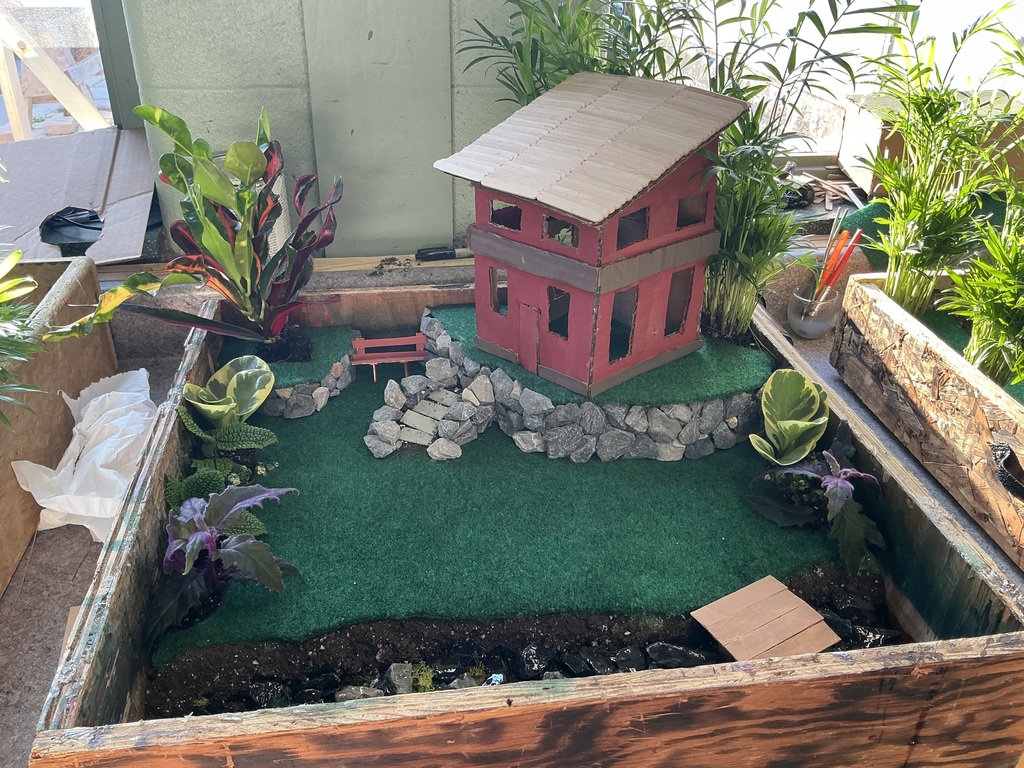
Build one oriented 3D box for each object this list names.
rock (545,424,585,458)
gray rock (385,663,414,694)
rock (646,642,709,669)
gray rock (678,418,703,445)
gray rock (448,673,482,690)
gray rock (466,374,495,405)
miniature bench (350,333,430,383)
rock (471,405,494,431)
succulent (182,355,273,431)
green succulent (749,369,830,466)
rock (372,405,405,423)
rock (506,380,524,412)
[{"bbox_3d":[0.068,0.074,1.071,0.050,0.044,0.048,-3,31,-8],"label":"rock"},{"bbox_3d":[-0.119,0.310,0.873,0.033,0.033,0.030,2,30,0],"label":"gray rock"},{"bbox_3d":[0.184,0.301,0.919,0.069,0.027,0.037,2,30,0],"label":"rock"},{"bbox_3d":[0.256,0.068,1.186,0.034,0.034,0.032,2,30,0],"label":"gray rock"},{"bbox_3d":[-0.053,0.339,0.933,0.041,0.028,0.029,2,32,0],"label":"gray rock"},{"bbox_3d":[-0.042,0.007,1.109,0.037,0.040,0.039,-3,31,-8],"label":"gray rock"},{"bbox_3d":[-0.205,-0.044,1.394,0.122,0.068,0.037,-3,32,-9],"label":"miniature bench"},{"bbox_3d":[-0.044,0.051,1.238,0.036,0.041,0.032,2,30,0],"label":"rock"},{"bbox_3d":[-0.351,0.012,1.030,0.112,0.100,0.100,-3,31,-8],"label":"succulent"},{"bbox_3d":[0.365,0.044,1.089,0.105,0.118,0.085,2,30,0],"label":"green succulent"},{"bbox_3d":[-0.191,0.046,1.283,0.050,0.022,0.031,2,32,0],"label":"rock"},{"bbox_3d":[0.005,0.018,1.216,0.030,0.048,0.030,2,30,0],"label":"rock"}]

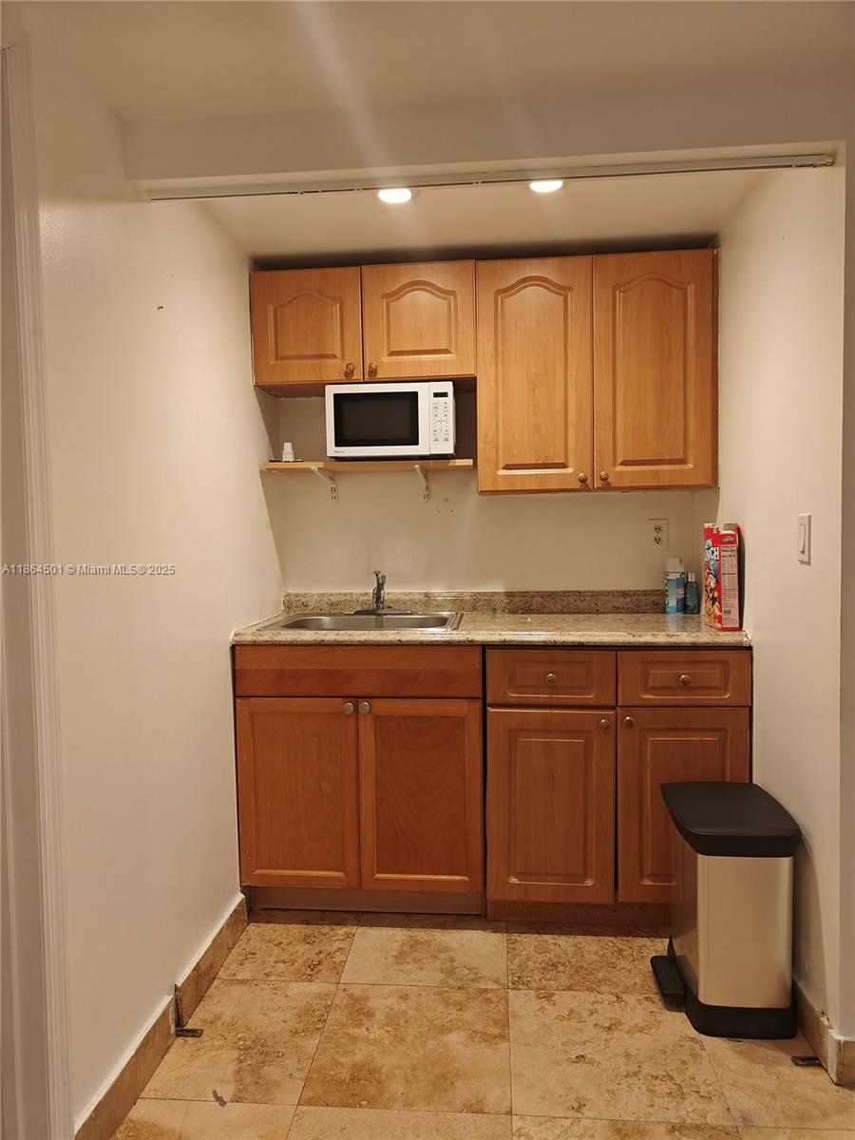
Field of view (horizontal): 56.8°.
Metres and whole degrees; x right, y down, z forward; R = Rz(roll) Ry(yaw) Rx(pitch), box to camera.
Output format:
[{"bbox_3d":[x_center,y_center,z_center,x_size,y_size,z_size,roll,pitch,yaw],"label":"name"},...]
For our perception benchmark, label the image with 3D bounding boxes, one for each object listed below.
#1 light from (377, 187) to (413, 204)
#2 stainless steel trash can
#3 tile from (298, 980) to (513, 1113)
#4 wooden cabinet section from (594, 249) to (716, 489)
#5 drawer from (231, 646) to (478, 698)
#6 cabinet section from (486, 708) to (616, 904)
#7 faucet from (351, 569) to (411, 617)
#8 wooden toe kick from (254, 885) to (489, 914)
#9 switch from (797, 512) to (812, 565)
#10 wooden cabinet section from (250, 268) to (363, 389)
[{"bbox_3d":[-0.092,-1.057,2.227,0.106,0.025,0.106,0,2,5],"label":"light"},{"bbox_3d":[0.768,0.873,2.092,0.299,0.500,0.385,0,3,5],"label":"stainless steel trash can"},{"bbox_3d":[-0.031,1.134,1.894,0.456,0.012,0.461,0,2,5],"label":"tile"},{"bbox_3d":[0.751,-0.654,2.726,0.390,0.757,0.305,0,3,5],"label":"wooden cabinet section"},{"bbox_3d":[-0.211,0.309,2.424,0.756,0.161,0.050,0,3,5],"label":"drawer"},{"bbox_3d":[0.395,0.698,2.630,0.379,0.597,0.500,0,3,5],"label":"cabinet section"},{"bbox_3d":[-0.168,0.088,2.821,0.209,0.167,0.200,0,3,5],"label":"faucet"},{"bbox_3d":[-0.195,1.059,2.566,0.756,0.100,0.020,0,3,5],"label":"wooden toe kick"},{"bbox_3d":[0.911,-0.076,1.918,0.008,0.116,0.072,0,2,5],"label":"switch"},{"bbox_3d":[-0.394,-0.834,2.819,0.377,0.379,0.305,0,3,5],"label":"wooden cabinet section"}]

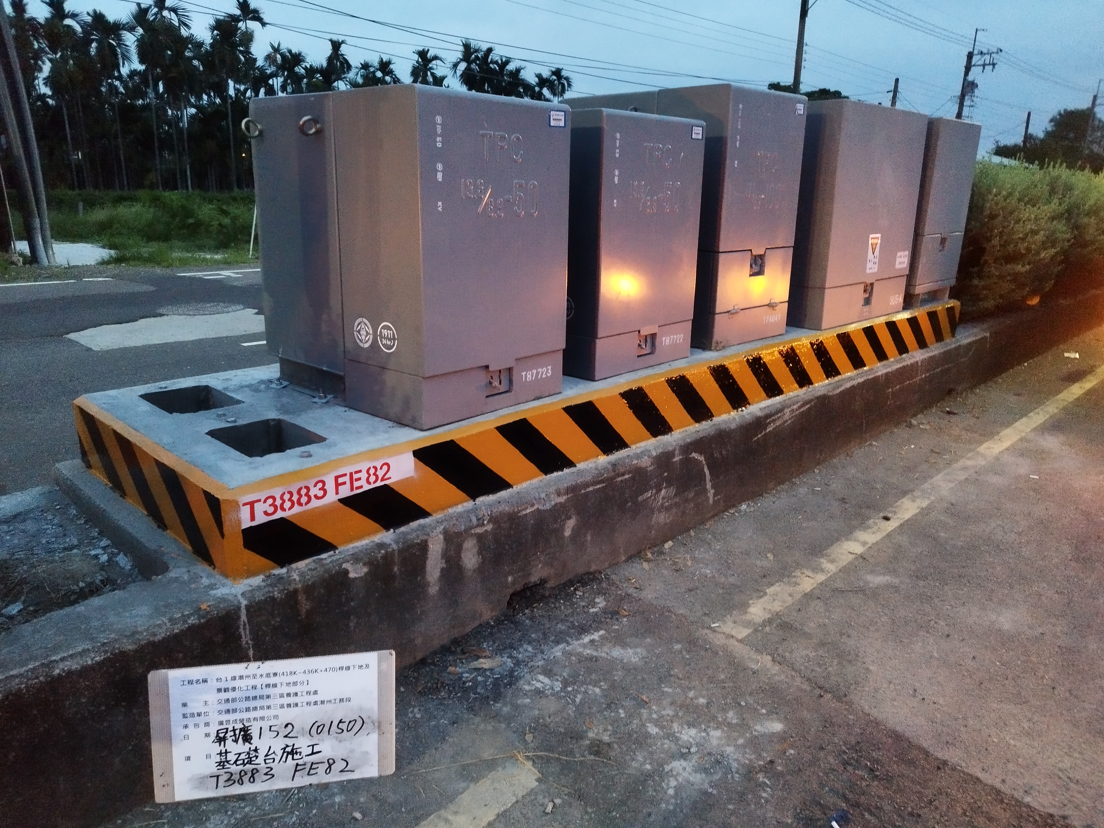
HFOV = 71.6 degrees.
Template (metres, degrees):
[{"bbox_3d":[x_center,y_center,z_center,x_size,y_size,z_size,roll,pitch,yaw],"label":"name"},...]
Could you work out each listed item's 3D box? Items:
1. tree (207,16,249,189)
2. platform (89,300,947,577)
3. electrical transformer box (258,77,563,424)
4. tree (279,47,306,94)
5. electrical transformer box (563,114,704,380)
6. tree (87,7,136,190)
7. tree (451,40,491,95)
[{"bbox_3d":[-15.357,-14.548,37.241,2.000,8.708,2.000,1,17,0],"label":"tree"},{"bbox_3d":[0.772,-0.382,4.880,1.420,0.293,6.343,16,22,42],"label":"platform"},{"bbox_3d":[-0.570,-0.646,3.064,1.053,1.120,0.711,16,22,41],"label":"electrical transformer box"},{"bbox_3d":[-15.736,-17.721,47.289,1.900,9.044,1.900,1,17,0],"label":"tree"},{"bbox_3d":[0.099,-0.900,3.981,1.040,1.183,0.780,16,22,41],"label":"electrical transformer box"},{"bbox_3d":[-20.585,-14.529,36.741,2.200,8.706,2.200,1,17,0],"label":"tree"},{"bbox_3d":[-5.758,-20.322,54.184,2.900,11.207,2.900,16,22,42],"label":"tree"}]

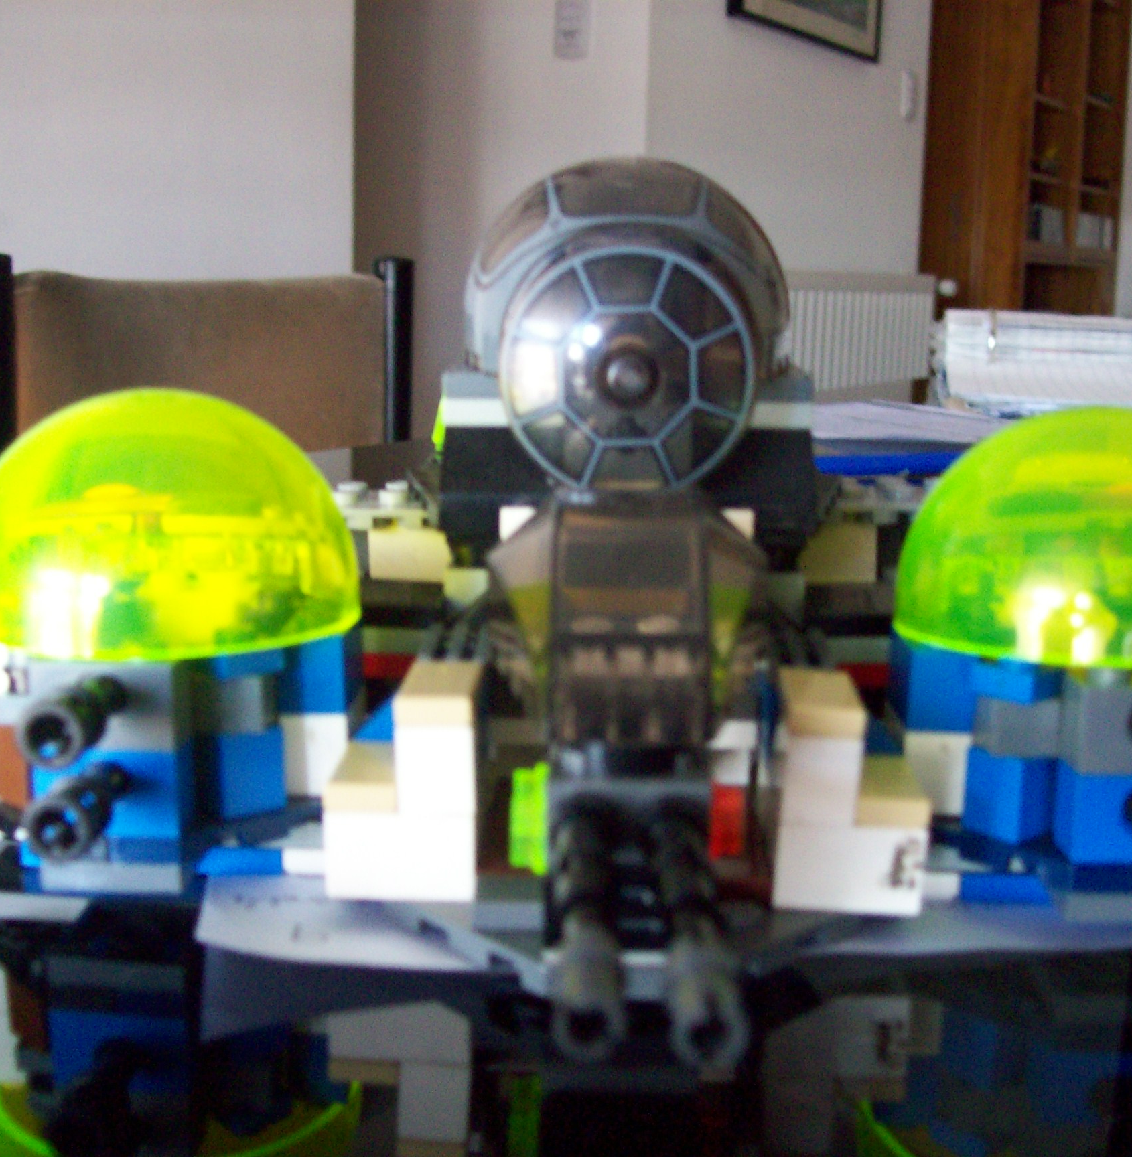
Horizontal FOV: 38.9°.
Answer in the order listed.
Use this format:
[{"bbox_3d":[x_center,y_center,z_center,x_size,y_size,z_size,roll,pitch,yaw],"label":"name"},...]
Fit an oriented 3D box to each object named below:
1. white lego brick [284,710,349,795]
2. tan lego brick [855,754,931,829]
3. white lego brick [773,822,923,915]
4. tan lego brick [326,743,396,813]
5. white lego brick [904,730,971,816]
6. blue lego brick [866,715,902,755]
[{"bbox_3d":[-0.031,0.019,0.190,0.011,0.010,0.011,1,10,1],"label":"white lego brick"},{"bbox_3d":[0.035,0.023,0.175,0.008,0.003,0.016,1,10,1],"label":"tan lego brick"},{"bbox_3d":[0.031,0.029,0.178,0.016,0.010,0.016,3,11,2],"label":"white lego brick"},{"bbox_3d":[-0.021,0.022,0.176,0.008,0.003,0.016,0,11,3],"label":"tan lego brick"},{"bbox_3d":[0.043,0.021,0.192,0.008,0.010,0.016,3,11,2],"label":"white lego brick"},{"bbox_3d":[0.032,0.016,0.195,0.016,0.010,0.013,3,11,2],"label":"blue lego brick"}]

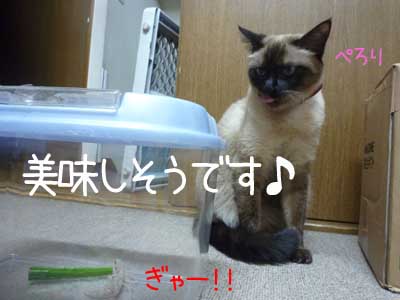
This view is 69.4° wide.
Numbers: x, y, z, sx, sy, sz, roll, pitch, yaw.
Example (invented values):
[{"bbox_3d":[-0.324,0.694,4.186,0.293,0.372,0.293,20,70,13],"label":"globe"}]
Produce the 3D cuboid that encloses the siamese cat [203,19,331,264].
[{"bbox_3d":[0.115,-0.009,0.610,0.205,0.405,0.280,3,-2,-9],"label":"siamese cat"}]

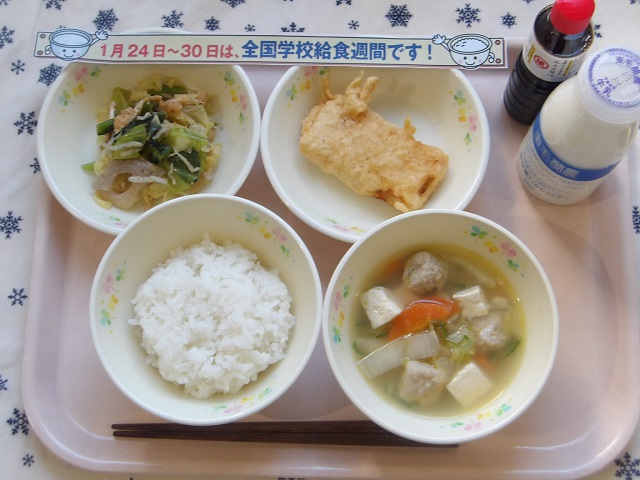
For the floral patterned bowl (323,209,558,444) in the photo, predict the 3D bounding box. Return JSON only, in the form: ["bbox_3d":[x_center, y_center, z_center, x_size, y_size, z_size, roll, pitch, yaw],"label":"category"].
[{"bbox_3d":[0.067,0.052,0.583,0.132,0.059,0.132,0,76,0],"label":"floral patterned bowl"}]

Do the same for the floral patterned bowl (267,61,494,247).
[{"bbox_3d":[0.034,-0.059,0.618,0.138,0.041,0.138,0,76,0],"label":"floral patterned bowl"}]

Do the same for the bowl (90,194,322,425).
[{"bbox_3d":[-0.065,0.044,0.584,0.132,0.059,0.132,0,76,0],"label":"bowl"}]

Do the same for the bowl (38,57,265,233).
[{"bbox_3d":[-0.105,-0.063,0.623,0.138,0.041,0.138,0,76,0],"label":"bowl"}]

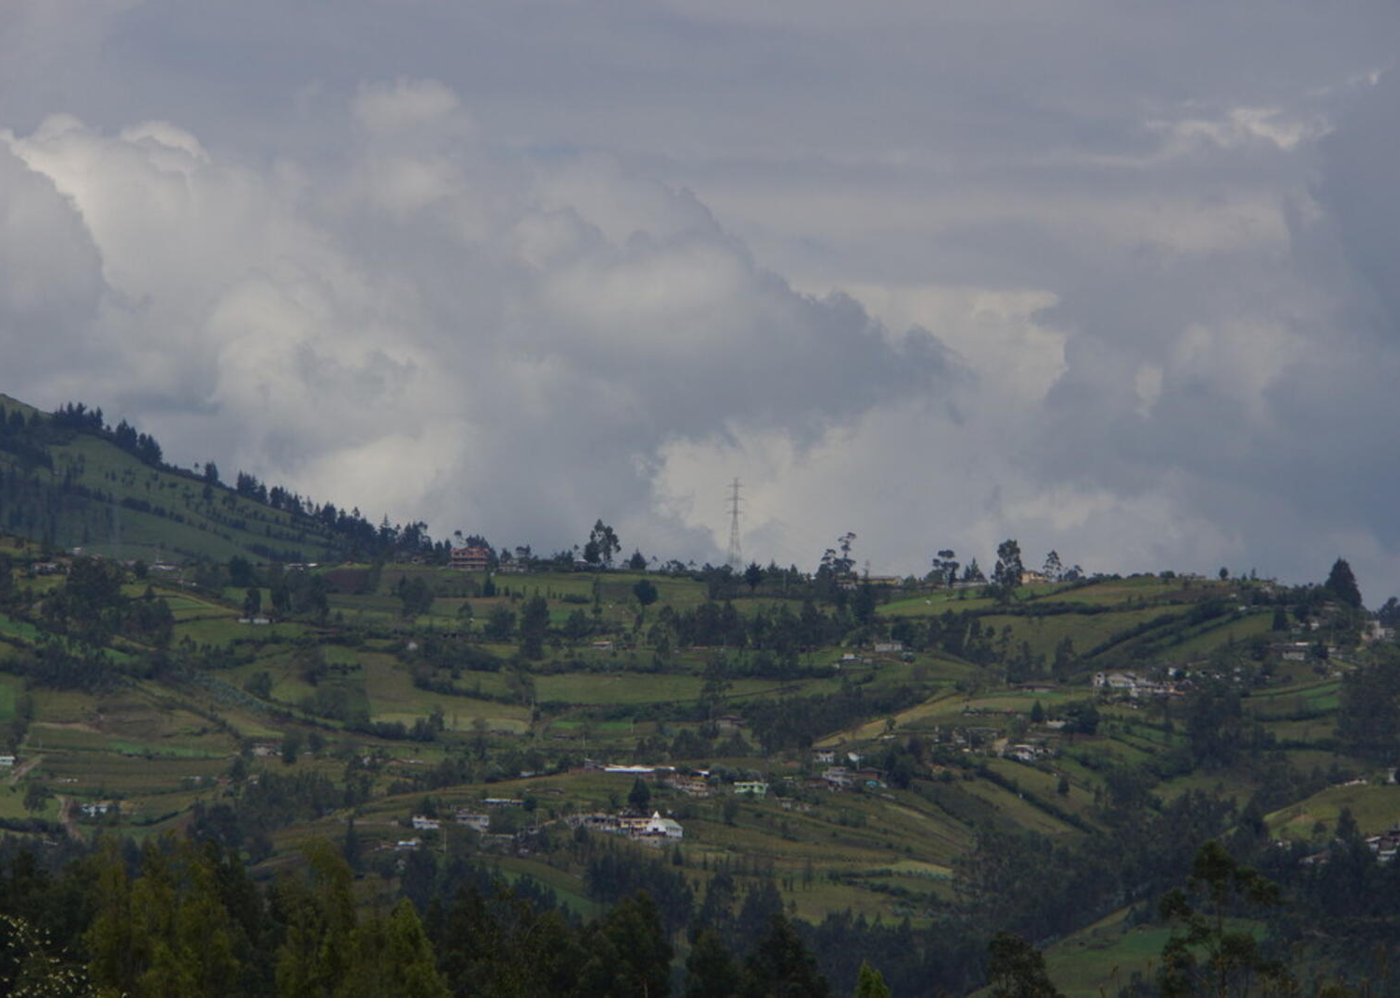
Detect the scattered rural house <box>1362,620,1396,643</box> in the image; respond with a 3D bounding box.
[{"bbox_3d":[300.240,58.299,5250.000,13.000,9.000,9.500,0,-1,5],"label":"scattered rural house"}]

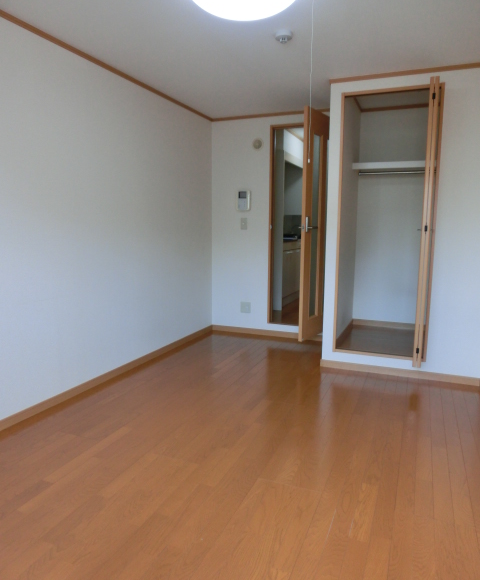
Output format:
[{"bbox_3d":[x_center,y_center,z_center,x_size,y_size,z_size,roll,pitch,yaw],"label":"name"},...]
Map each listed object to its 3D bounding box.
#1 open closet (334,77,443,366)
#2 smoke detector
[{"bbox_3d":[1.297,-0.545,3.887,0.740,2.100,1.050,4,9,22],"label":"open closet"},{"bbox_3d":[0.264,-1.524,2.680,0.100,0.054,0.100,0,8,0],"label":"smoke detector"}]

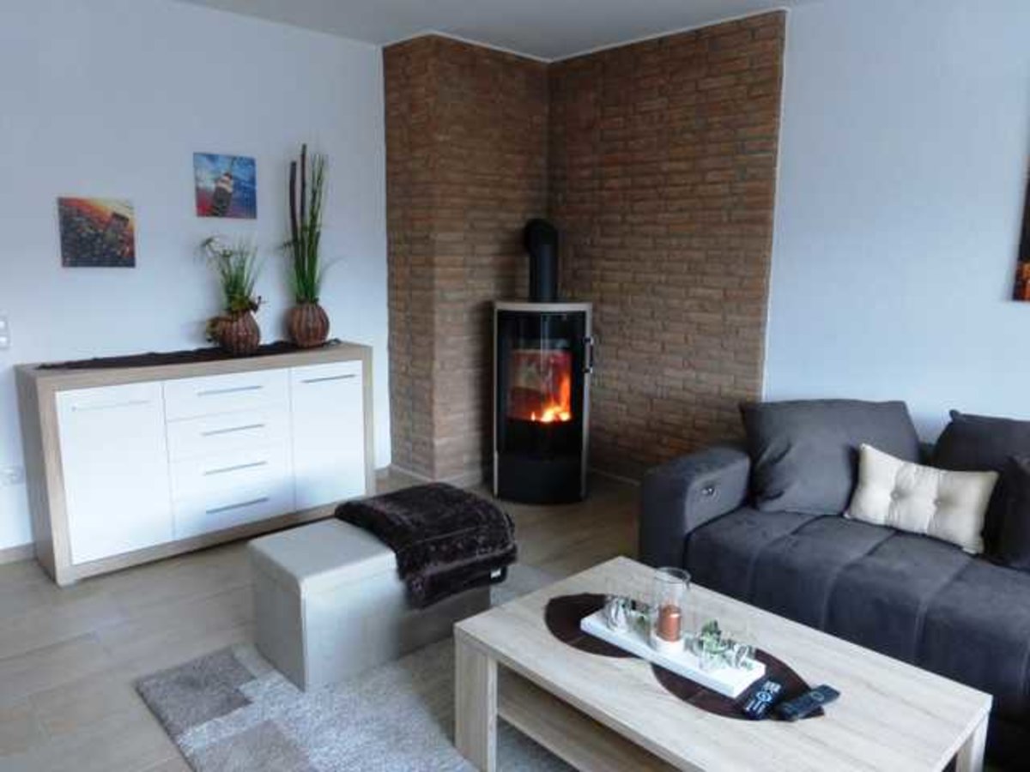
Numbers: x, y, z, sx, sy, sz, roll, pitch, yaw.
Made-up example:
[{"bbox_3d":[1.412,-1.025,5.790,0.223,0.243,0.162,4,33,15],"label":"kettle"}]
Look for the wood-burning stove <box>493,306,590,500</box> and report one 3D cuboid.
[{"bbox_3d":[0.154,0.082,4.164,0.520,1.070,0.430,1,10,0],"label":"wood-burning stove"}]

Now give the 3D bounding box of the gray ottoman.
[{"bbox_3d":[-0.492,0.701,2.646,0.740,0.387,0.389,-8,14,-40],"label":"gray ottoman"}]

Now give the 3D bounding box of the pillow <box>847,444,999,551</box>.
[{"bbox_3d":[1.446,0.395,2.668,0.460,0.290,0.130,11,-5,44],"label":"pillow"}]

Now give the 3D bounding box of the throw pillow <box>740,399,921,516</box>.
[{"bbox_3d":[1.189,0.265,2.850,0.600,0.455,0.180,3,-9,15],"label":"throw pillow"}]

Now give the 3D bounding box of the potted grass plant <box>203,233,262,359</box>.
[{"bbox_3d":[-1.332,-0.424,3.519,0.270,0.550,0.240,-9,14,-43],"label":"potted grass plant"}]

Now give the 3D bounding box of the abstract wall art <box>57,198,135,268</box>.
[{"bbox_3d":[-1.869,-0.684,3.342,0.302,0.302,0.020,-10,15,-44],"label":"abstract wall art"}]

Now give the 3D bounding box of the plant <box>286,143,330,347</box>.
[{"bbox_3d":[-1.050,-0.691,3.743,0.220,1.000,0.220,-9,14,-43],"label":"plant"}]

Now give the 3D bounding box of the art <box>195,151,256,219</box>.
[{"bbox_3d":[-1.440,-0.994,3.716,0.302,0.302,0.020,-10,15,-44],"label":"art"}]

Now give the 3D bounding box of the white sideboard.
[{"bbox_3d":[-1.423,0.281,3.575,1.503,0.859,0.392,-9,14,-43],"label":"white sideboard"}]

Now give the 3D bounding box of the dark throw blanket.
[{"bbox_3d":[-0.340,0.566,2.747,0.510,0.270,0.460,-8,14,-40],"label":"dark throw blanket"}]

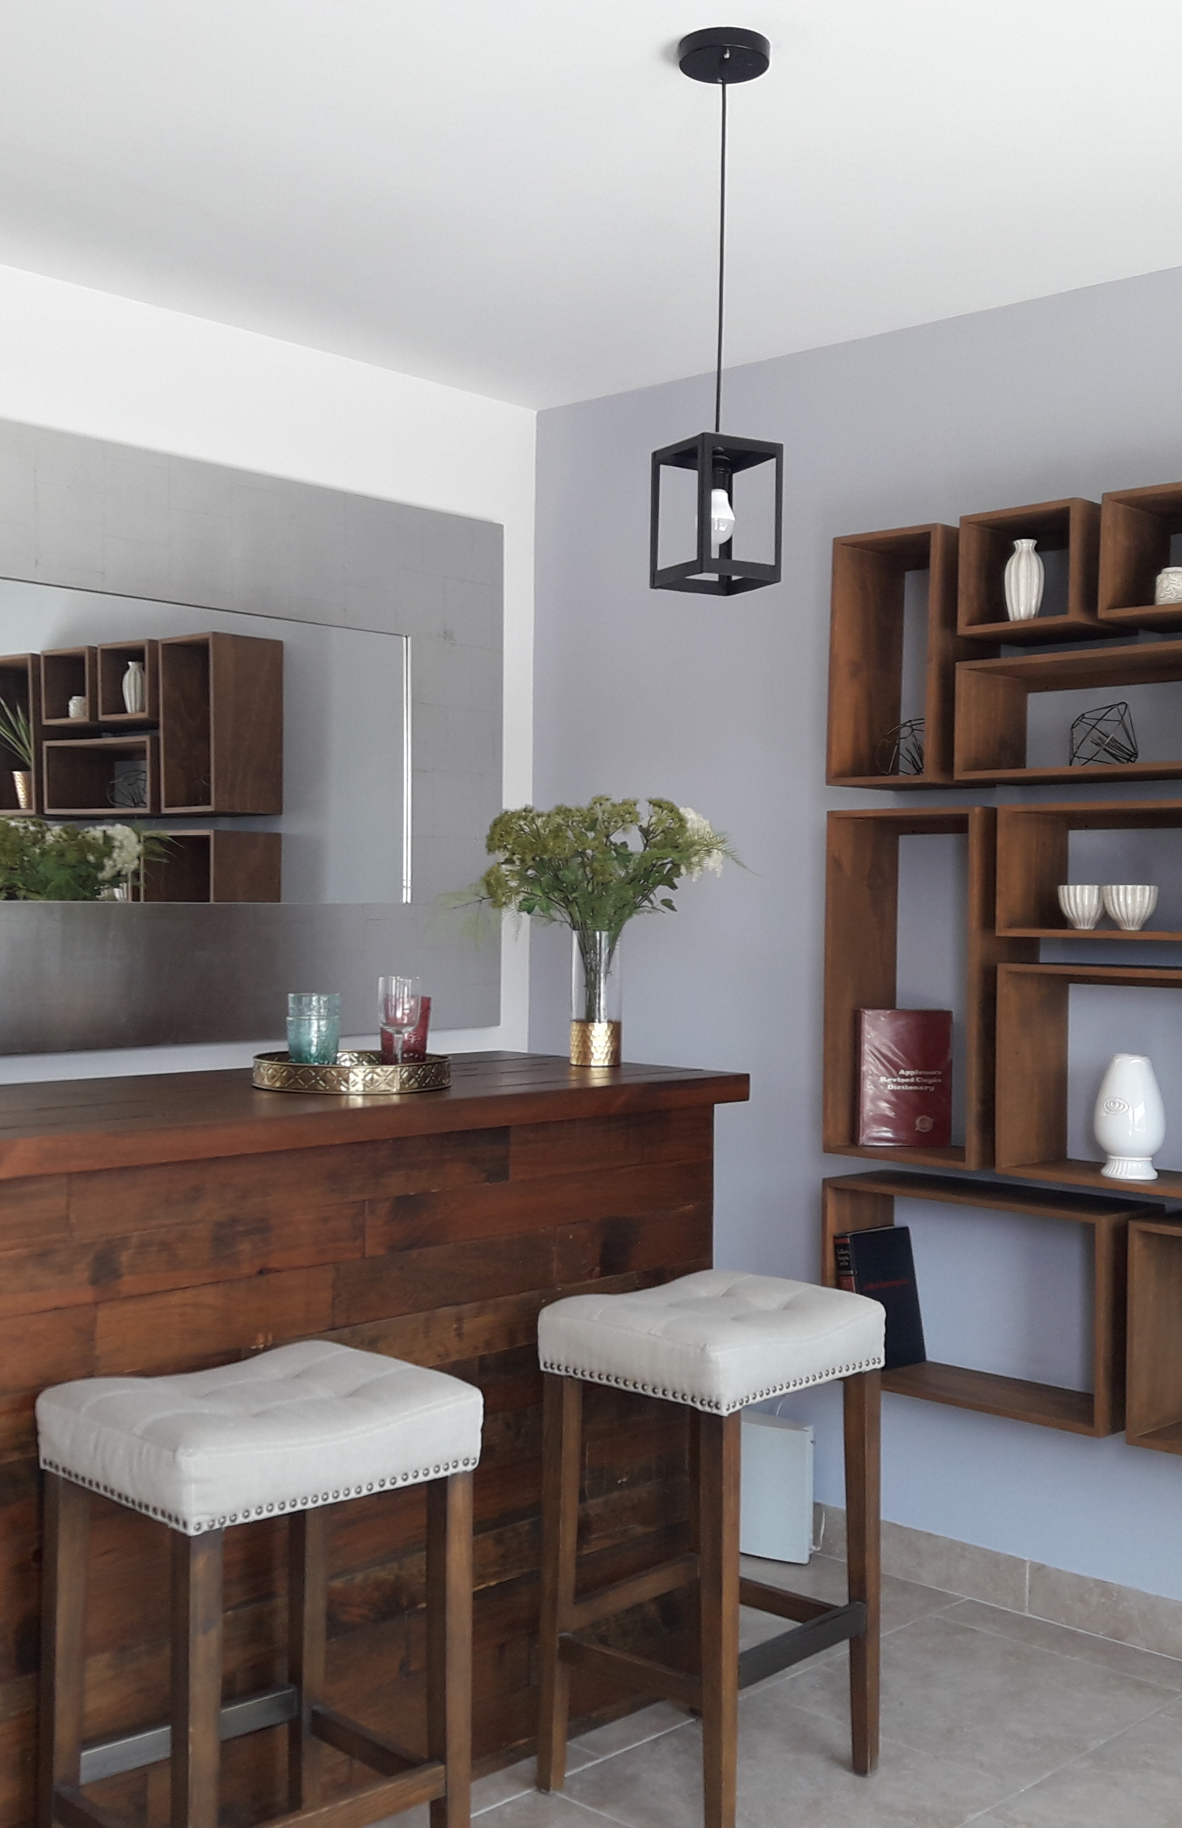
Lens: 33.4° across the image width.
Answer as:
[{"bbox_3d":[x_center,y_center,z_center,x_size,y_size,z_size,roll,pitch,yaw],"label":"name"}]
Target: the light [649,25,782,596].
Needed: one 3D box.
[{"bbox_3d":[0.179,-0.826,2.723,0.133,0.747,0.133,0,1,-30],"label":"light"}]

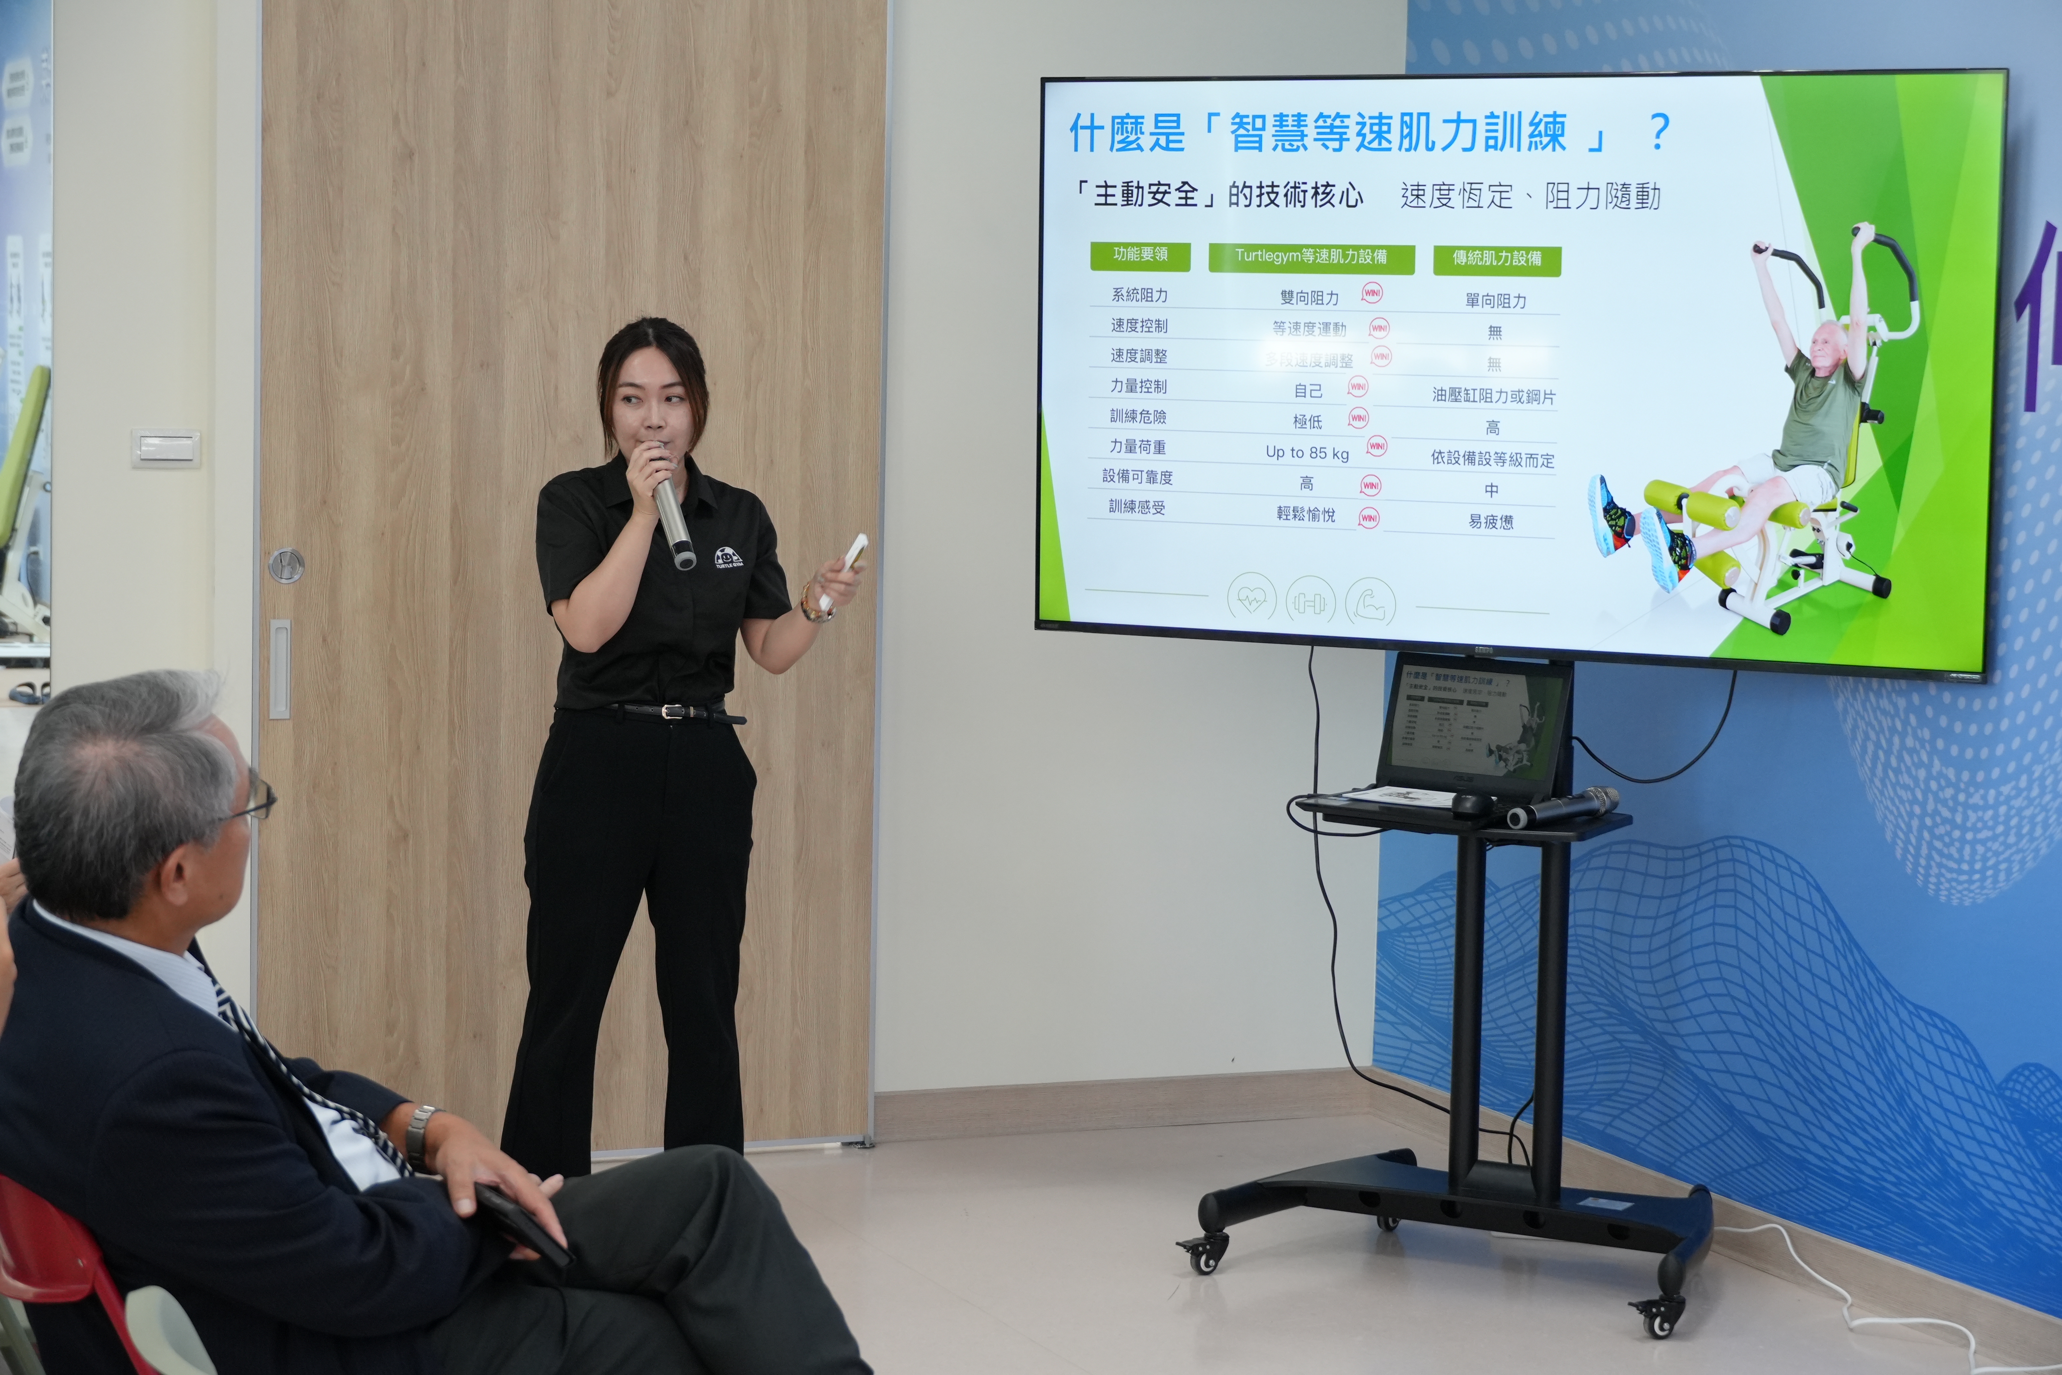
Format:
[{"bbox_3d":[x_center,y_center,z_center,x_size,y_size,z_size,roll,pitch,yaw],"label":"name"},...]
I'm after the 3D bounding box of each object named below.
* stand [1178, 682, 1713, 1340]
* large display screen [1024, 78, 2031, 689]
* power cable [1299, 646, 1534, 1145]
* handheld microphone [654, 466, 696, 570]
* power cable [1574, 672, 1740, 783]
[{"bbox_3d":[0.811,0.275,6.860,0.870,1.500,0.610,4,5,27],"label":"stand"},{"bbox_3d":[0.776,-0.533,6.664,1.672,0.960,0.060,4,7,26],"label":"large display screen"},{"bbox_3d":[0.693,0.378,6.928,0.440,0.880,0.150,4,5,27],"label":"power cable"},{"bbox_3d":[-0.555,-0.276,6.140,0.050,0.250,0.050,4,-39,-32],"label":"handheld microphone"},{"bbox_3d":[1.039,0.065,6.673,0.290,0.210,0.070,4,5,27],"label":"power cable"}]

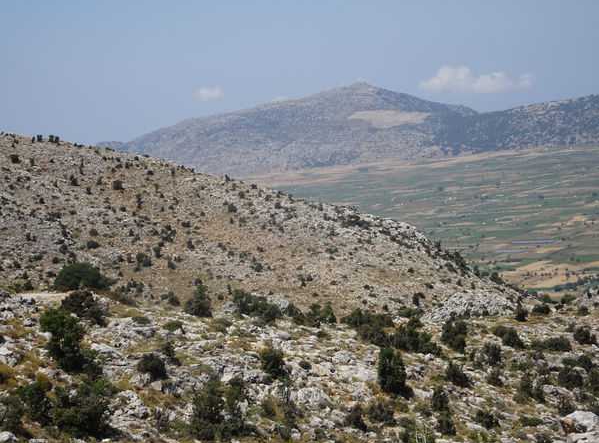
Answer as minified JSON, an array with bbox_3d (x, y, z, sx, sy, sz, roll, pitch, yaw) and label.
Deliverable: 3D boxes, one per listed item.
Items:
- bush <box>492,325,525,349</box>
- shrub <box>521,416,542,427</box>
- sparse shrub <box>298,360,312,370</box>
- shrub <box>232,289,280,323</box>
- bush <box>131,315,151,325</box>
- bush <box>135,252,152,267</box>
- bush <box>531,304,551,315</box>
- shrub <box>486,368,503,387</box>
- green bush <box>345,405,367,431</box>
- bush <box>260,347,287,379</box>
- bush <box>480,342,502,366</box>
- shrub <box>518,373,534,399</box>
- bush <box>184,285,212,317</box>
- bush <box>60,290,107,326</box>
[{"bbox_3d":[13.319,7.392,86.000,2.039,1.374,1.937,0,4,0],"label":"bush"},{"bbox_3d":[10.659,9.189,62.000,1.011,0.540,0.859,0,5,0],"label":"shrub"},{"bbox_3d":[0.325,7.735,73.000,0.757,0.483,0.719,0,4,0],"label":"sparse shrub"},{"bbox_3d":[-3.674,7.262,115.292,4.101,2.818,3.076,0,5,0],"label":"shrub"},{"bbox_3d":[-11.193,6.969,95.000,1.408,0.690,1.197,0,5,0],"label":"bush"},{"bbox_3d":[-24.276,5.913,210.000,2.801,2.440,2.577,0,5,0],"label":"bush"},{"bbox_3d":[24.387,8.905,136.557,2.024,1.178,1.821,0,5,0],"label":"bush"},{"bbox_3d":[13.054,10.443,90.338,1.071,1.299,0.964,0,5,0],"label":"shrub"},{"bbox_3d":[2.407,8.467,58.000,0.946,1.046,0.898,0,4,0],"label":"green bush"},{"bbox_3d":[-1.648,9.002,85.549,1.648,1.968,1.483,0,5,0],"label":"bush"},{"bbox_3d":[11.240,7.727,79.000,1.288,1.307,1.223,0,4,0],"label":"bush"},{"bbox_3d":[14.594,10.608,86.761,1.029,1.621,0.926,0,5,0],"label":"shrub"},{"bbox_3d":[-7.559,5.987,101.000,2.096,2.236,1.991,0,4,0],"label":"bush"},{"bbox_3d":[-14.725,5.863,92.000,3.136,2.241,2.666,0,4,0],"label":"bush"}]

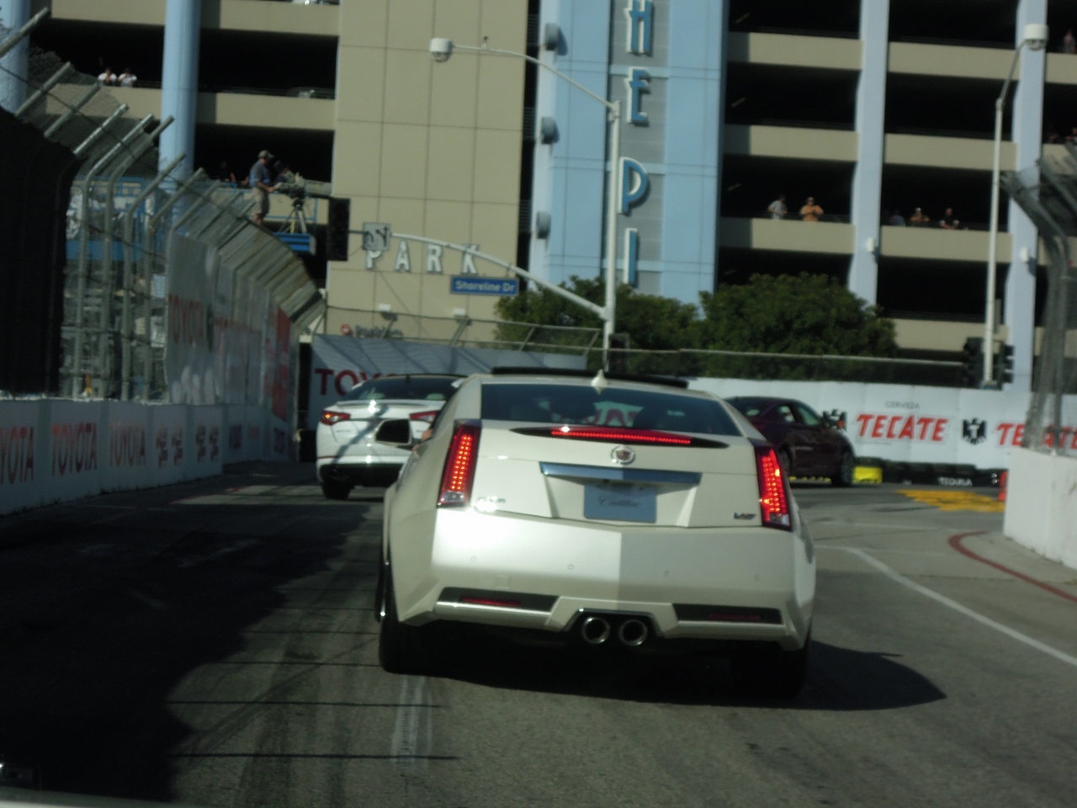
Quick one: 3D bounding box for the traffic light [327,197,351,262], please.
[{"bbox_3d":[-5.480,-4.786,85.500,0.600,1.680,0.450,2,0,-3],"label":"traffic light"}]

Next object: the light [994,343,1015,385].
[{"bbox_3d":[12.203,-1.077,81.300,0.480,1.080,0.360,2,0,6],"label":"light"}]

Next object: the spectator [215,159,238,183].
[{"bbox_3d":[-10.386,-7.205,102.997,0.560,1.720,0.400,3,0,-9],"label":"spectator"}]

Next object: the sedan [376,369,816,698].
[{"bbox_3d":[0.221,0.534,15.300,1.880,1.430,4.790,4,0,-3],"label":"sedan"}]

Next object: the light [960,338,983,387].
[{"bbox_3d":[11.320,-1.076,81.200,0.500,1.300,0.580,2,0,-41],"label":"light"}]

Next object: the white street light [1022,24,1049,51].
[{"bbox_3d":[12.365,-9.104,77.300,0.620,0.660,0.640,2,0,0],"label":"white street light"}]

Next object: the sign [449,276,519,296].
[{"bbox_3d":[-1.480,-3.226,85.500,1.840,0.470,0.060,2,0,-2],"label":"sign"}]

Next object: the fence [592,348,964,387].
[{"bbox_3d":[4.654,0.034,61.005,7.400,2.000,0.100,2,0,0],"label":"fence"}]

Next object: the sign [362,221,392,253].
[{"bbox_3d":[-4.451,-4.578,85.500,0.760,0.760,0.040,2,0,-3],"label":"sign"}]

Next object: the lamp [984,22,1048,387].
[{"bbox_3d":[12.000,-3.970,79.200,0.650,10.900,4.500,2,0,-3],"label":"lamp"}]

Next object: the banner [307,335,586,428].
[{"bbox_3d":[-1.556,-0.298,59.250,0.100,1.750,9.200,2,0,34],"label":"banner"}]

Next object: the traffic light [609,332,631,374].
[{"bbox_3d":[2.077,-1.213,79.798,0.530,1.200,0.420,3,0,-5],"label":"traffic light"}]

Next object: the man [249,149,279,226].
[{"bbox_3d":[-5.788,-4.418,64.997,0.580,1.800,0.500,3,0,7],"label":"man"}]

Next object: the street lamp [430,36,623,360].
[{"bbox_3d":[-0.445,-4.055,79.589,5.050,10.700,0.580,3,0,-10],"label":"street lamp"}]

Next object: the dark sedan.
[{"bbox_3d":[3.909,0.626,53.127,1.840,1.460,4.800,2,0,27],"label":"dark sedan"}]

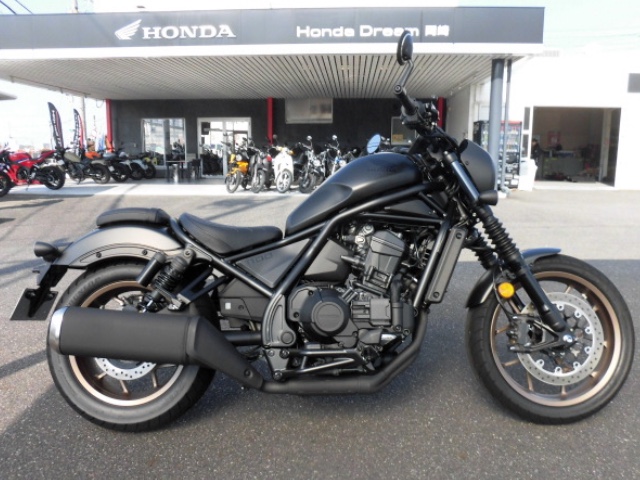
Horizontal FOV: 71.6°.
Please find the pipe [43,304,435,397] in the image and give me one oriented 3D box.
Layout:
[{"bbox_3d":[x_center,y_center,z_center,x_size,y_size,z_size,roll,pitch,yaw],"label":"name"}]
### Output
[{"bbox_3d":[-0.245,0.358,1.470,1.190,0.280,0.270,0,-6,-1],"label":"pipe"}]

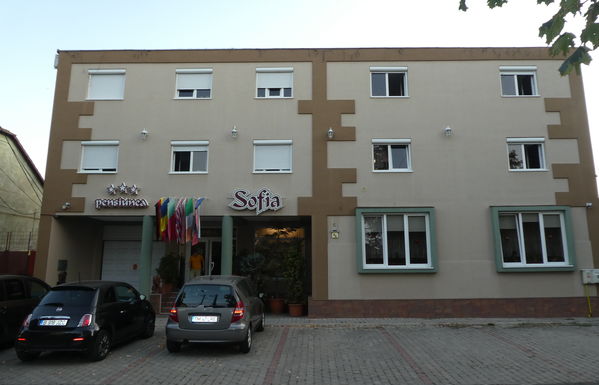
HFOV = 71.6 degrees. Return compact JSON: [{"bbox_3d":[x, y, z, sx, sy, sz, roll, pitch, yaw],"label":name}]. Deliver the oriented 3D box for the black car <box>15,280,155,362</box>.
[{"bbox_3d":[-4.543,2.761,9.459,1.627,1.488,3.546,-1,-9,2],"label":"black car"}]

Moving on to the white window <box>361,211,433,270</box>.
[{"bbox_3d":[3.290,1.646,14.077,2.367,1.928,0.170,0,-10,1],"label":"white window"}]

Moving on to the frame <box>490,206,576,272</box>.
[{"bbox_3d":[8.126,1.635,14.512,2.728,2.273,0.280,0,-9,0],"label":"frame"}]

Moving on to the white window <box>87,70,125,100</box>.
[{"bbox_3d":[-7.178,-3.972,15.532,1.402,1.181,0.200,0,-9,0],"label":"white window"}]

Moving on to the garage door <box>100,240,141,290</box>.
[{"bbox_3d":[-6.728,3.180,16.879,2.551,2.400,0.100,0,-10,1],"label":"garage door"}]

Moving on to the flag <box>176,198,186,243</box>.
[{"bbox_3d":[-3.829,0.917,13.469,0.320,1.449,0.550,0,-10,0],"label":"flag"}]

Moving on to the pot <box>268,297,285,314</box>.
[{"bbox_3d":[-0.849,4.215,15.487,0.578,0.581,0.560,0,-9,0],"label":"pot"}]

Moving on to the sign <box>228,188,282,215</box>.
[{"bbox_3d":[-1.474,0.313,14.283,1.891,0.959,0.140,0,-10,1],"label":"sign"}]

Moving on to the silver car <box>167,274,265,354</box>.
[{"bbox_3d":[-1.873,2.835,10.336,1.764,1.593,3.850,0,-9,1],"label":"silver car"}]

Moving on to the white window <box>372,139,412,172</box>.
[{"bbox_3d":[3.257,-1.281,14.649,1.400,1.215,0.150,0,-10,1],"label":"white window"}]

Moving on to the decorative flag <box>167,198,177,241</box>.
[{"bbox_3d":[-4.367,0.935,14.372,0.343,1.460,0.300,0,-9,0],"label":"decorative flag"}]

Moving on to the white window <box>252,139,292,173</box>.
[{"bbox_3d":[-0.958,-1.266,15.055,1.423,1.222,0.200,0,-9,0],"label":"white window"}]

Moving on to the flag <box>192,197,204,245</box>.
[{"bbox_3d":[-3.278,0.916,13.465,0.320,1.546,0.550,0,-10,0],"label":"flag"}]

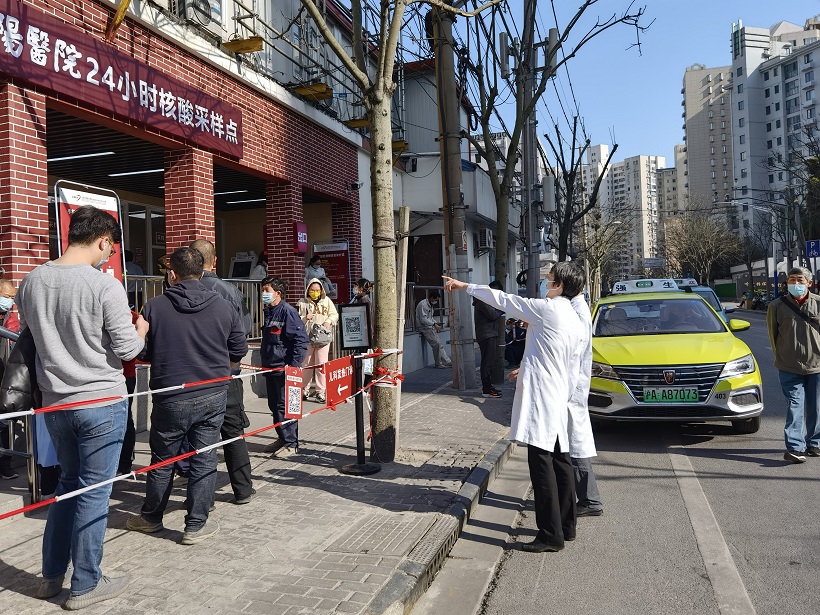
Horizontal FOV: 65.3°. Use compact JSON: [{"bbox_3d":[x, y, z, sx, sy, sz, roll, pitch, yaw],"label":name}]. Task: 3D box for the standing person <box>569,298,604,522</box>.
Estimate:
[{"bbox_3d":[1.106,0.558,4.380,0.360,1.670,0.500,-1,1,25],"label":"standing person"}]

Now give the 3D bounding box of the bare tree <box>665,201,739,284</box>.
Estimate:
[{"bbox_3d":[22.788,-4.235,50.000,5.800,8.300,5.600,-1,1,18],"label":"bare tree"}]

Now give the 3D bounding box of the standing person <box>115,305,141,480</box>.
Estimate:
[{"bbox_3d":[-2.363,0.547,5.150,0.330,1.600,0.460,-2,1,12],"label":"standing person"}]

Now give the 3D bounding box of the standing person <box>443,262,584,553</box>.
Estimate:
[{"bbox_3d":[0.689,0.603,3.950,0.780,1.700,0.580,-1,1,41],"label":"standing person"}]

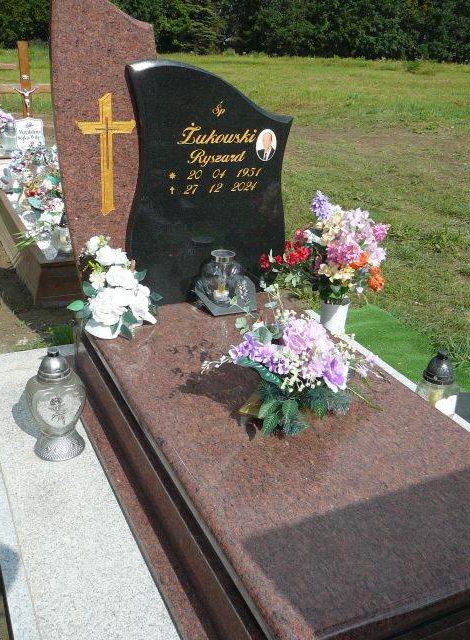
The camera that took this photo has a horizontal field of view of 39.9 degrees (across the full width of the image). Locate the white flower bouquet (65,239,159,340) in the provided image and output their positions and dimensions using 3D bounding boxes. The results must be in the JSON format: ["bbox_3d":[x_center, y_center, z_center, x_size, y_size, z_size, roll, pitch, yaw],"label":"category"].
[{"bbox_3d":[-0.449,-0.137,2.405,0.328,0.333,0.263,-9,26,-24],"label":"white flower bouquet"}]

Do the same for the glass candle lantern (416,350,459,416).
[{"bbox_3d":[0.720,0.248,2.300,0.157,0.318,0.157,-3,24,-13],"label":"glass candle lantern"}]

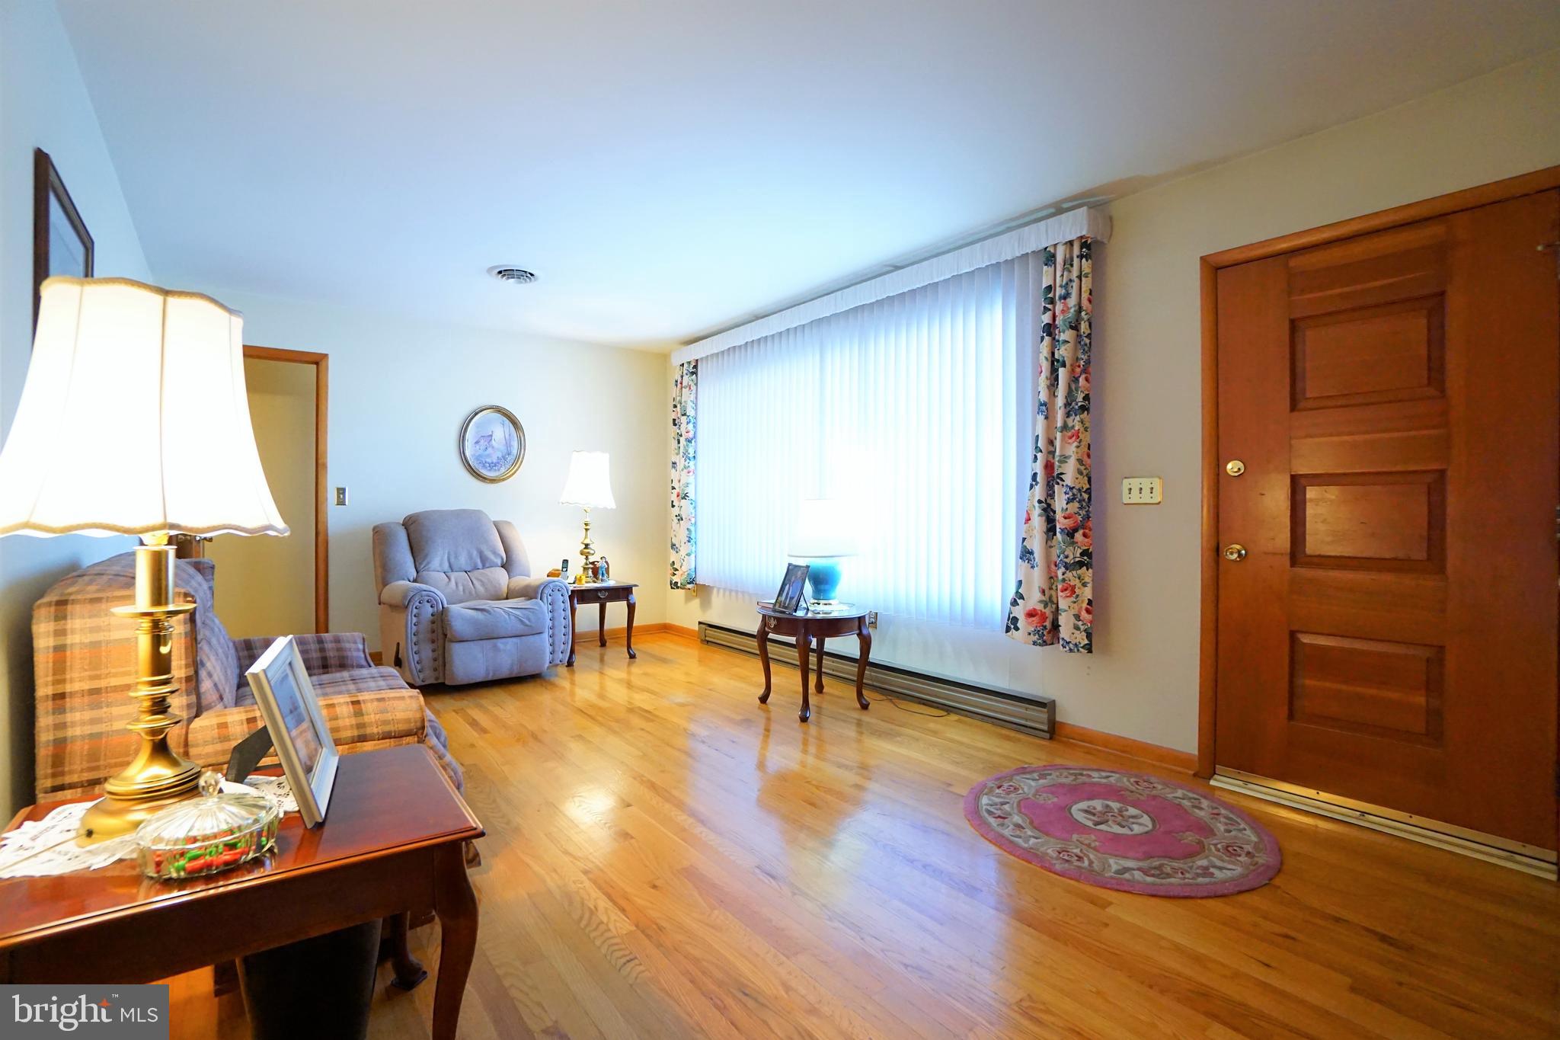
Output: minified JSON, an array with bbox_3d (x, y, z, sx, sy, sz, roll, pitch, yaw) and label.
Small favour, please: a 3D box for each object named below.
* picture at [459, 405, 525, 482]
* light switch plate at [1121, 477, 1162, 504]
[{"bbox_3d":[-2.223,-0.604,5.014,0.480,0.605,0.035,0,1,-37],"label":"picture"},{"bbox_3d":[1.558,-0.119,2.779,0.010,0.113,0.160,0,1,-40],"label":"light switch plate"}]

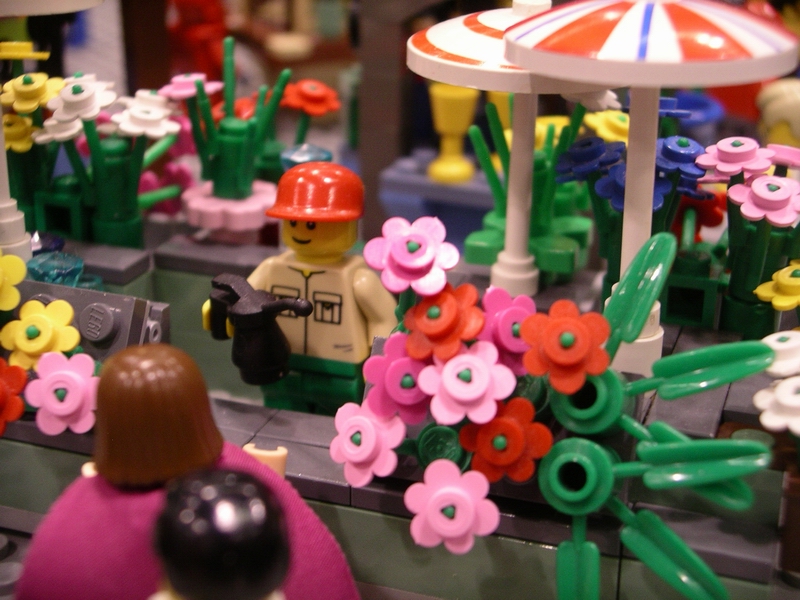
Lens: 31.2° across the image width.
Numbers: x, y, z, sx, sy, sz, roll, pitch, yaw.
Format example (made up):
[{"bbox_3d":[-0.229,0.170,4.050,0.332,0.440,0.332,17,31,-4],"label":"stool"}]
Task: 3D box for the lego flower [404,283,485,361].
[{"bbox_3d":[0.004,0.002,0.149,0.010,0.010,0.003,15,-16,35],"label":"lego flower"}]

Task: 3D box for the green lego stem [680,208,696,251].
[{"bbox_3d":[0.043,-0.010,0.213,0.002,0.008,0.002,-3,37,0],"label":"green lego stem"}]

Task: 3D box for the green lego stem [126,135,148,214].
[{"bbox_3d":[-0.040,-0.019,0.217,0.002,0.014,0.002,17,36,0],"label":"green lego stem"}]

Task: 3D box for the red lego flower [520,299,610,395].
[{"bbox_3d":[0.017,0.005,0.150,0.010,0.010,0.002,-1,-22,-2],"label":"red lego flower"}]

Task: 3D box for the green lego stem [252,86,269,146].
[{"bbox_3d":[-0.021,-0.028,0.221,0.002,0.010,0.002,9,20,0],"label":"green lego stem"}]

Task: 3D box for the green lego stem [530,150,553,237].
[{"bbox_3d":[0.020,-0.015,0.203,0.003,0.013,0.003,1,20,0],"label":"green lego stem"}]

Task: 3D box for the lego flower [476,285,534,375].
[{"bbox_3d":[0.012,0.003,0.152,0.010,0.010,0.003,-8,-6,-23],"label":"lego flower"}]

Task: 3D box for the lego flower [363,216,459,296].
[{"bbox_3d":[0.001,-0.005,0.149,0.010,0.009,0.003,0,-19,-2],"label":"lego flower"}]

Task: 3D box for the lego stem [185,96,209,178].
[{"bbox_3d":[-0.031,-0.025,0.220,0.002,0.013,0.002,-10,14,0],"label":"lego stem"}]

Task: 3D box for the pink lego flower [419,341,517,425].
[{"bbox_3d":[0.007,0.008,0.148,0.010,0.010,0.003,4,-19,10],"label":"pink lego flower"}]

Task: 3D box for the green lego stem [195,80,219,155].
[{"bbox_3d":[-0.029,-0.028,0.217,0.002,0.012,0.002,-9,26,0],"label":"green lego stem"}]

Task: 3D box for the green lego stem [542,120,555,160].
[{"bbox_3d":[0.021,-0.023,0.203,0.002,0.006,0.002,6,20,0],"label":"green lego stem"}]

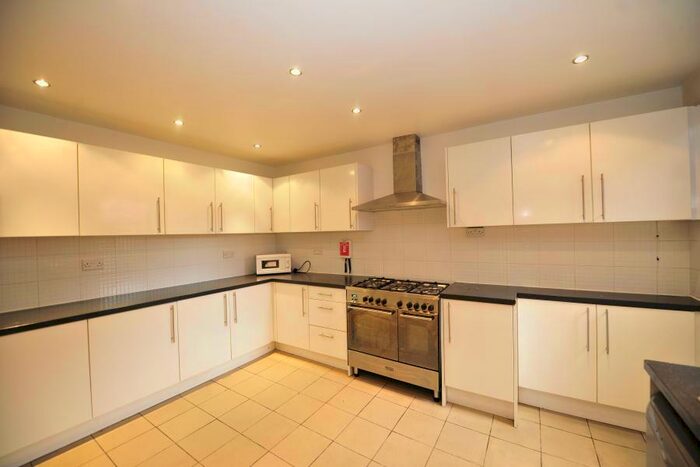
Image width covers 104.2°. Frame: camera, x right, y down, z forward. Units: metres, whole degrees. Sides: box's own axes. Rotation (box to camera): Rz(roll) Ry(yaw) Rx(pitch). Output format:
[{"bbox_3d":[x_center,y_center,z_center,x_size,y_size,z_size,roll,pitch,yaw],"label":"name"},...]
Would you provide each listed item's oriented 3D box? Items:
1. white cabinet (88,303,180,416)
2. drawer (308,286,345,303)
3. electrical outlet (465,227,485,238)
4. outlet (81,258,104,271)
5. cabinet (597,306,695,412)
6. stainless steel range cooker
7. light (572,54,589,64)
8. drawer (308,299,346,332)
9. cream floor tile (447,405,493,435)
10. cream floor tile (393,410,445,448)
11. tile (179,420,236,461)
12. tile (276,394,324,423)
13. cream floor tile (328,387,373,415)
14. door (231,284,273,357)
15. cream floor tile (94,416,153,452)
[{"bbox_3d":[-1.891,0.960,2.303,0.560,0.704,0.590,-1,0,33],"label":"white cabinet"},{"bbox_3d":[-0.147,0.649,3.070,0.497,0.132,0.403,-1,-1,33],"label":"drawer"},{"bbox_3d":[1.211,0.000,2.634,0.156,0.092,0.018,-1,0,33],"label":"electrical outlet"},{"bbox_3d":[-2.200,0.266,2.333,0.012,0.090,0.148,-1,-1,33],"label":"outlet"},{"bbox_3d":[2.061,0.855,1.969,0.480,0.715,0.340,-2,0,32],"label":"cabinet"},{"bbox_3d":[0.513,0.958,2.714,0.900,0.921,0.610,-1,0,33],"label":"stainless steel range cooker"},{"bbox_3d":[1.375,-1.041,1.625,0.088,0.020,0.088,-1,-1,33],"label":"light"},{"bbox_3d":[-0.116,0.850,3.075,0.497,0.288,0.520,-1,0,33],"label":"drawer"},{"bbox_3d":[0.927,1.412,2.101,0.300,0.010,0.290,-1,0,33],"label":"cream floor tile"},{"bbox_3d":[0.520,1.433,2.016,0.300,0.015,0.300,-1,-1,33],"label":"cream floor tile"},{"bbox_3d":[-0.981,1.441,1.903,0.298,0.010,0.298,-1,-1,33],"label":"tile"},{"bbox_3d":[-0.405,1.438,2.249,0.300,0.010,0.301,-1,0,33],"label":"tile"},{"bbox_3d":[0.017,1.444,2.347,0.300,0.015,0.300,-1,-1,33],"label":"cream floor tile"},{"bbox_3d":[-1.126,0.956,3.084,0.030,0.715,0.519,-1,0,32],"label":"door"},{"bbox_3d":[-1.661,1.464,2.008,0.300,0.015,0.300,-1,-1,33],"label":"cream floor tile"}]

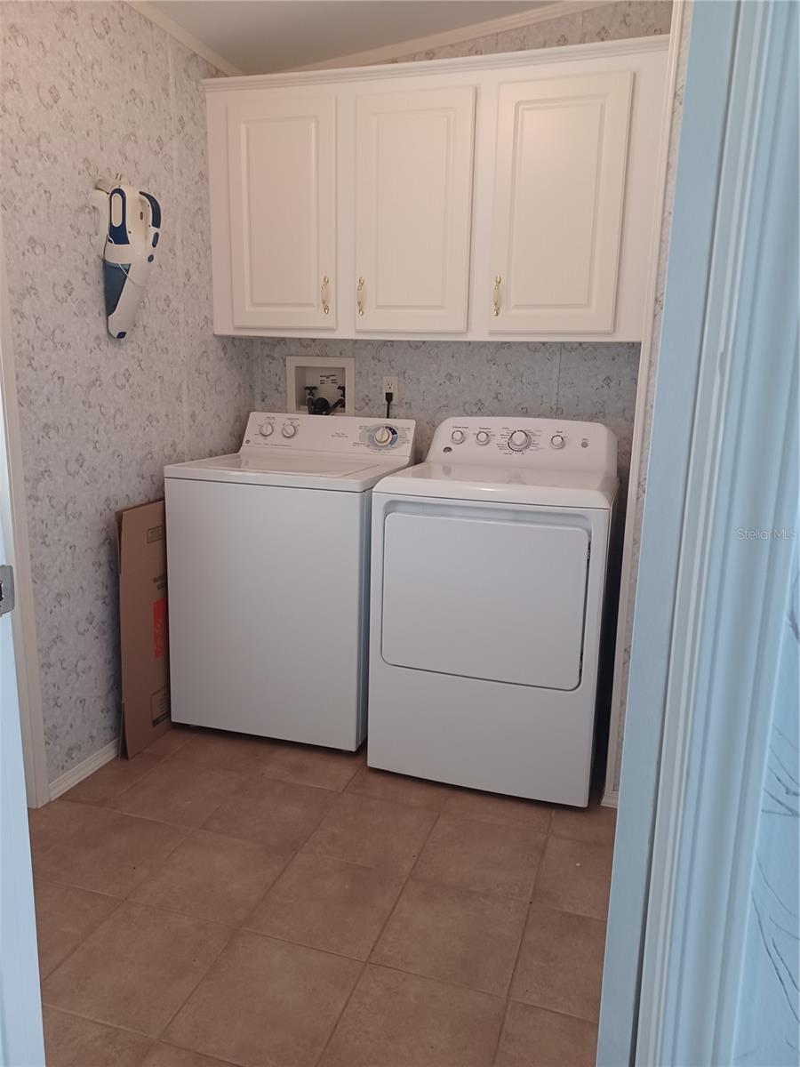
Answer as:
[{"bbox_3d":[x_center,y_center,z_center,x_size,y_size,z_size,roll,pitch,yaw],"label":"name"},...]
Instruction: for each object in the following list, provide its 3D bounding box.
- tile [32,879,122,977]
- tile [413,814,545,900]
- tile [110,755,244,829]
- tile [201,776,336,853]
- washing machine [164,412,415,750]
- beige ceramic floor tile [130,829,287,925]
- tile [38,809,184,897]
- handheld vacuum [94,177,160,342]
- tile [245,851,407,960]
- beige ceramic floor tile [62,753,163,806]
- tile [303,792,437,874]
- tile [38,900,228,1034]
[{"bbox_3d":[-0.844,0.890,1.731,0.300,0.010,0.300,5,12,17],"label":"tile"},{"bbox_3d":[0.215,0.847,2.031,0.300,0.010,0.300,5,12,17],"label":"tile"},{"bbox_3d":[-0.657,0.774,2.301,0.300,0.010,0.300,5,12,17],"label":"tile"},{"bbox_3d":[-0.366,0.798,2.211,0.300,0.010,0.300,5,12,17],"label":"tile"},{"bbox_3d":[-0.357,0.124,2.794,0.686,1.072,0.655,5,12,16],"label":"washing machine"},{"bbox_3d":[-0.459,0.856,1.926,0.300,0.010,0.300,5,12,17],"label":"beige ceramic floor tile"},{"bbox_3d":[-0.750,0.832,2.016,0.300,0.010,0.300,5,12,17],"label":"tile"},{"bbox_3d":[-0.775,-0.787,2.256,0.145,0.420,0.110,5,12,17],"label":"handheld vacuum"},{"bbox_3d":[-0.169,0.881,1.836,0.300,0.010,0.300,5,12,17],"label":"tile"},{"bbox_3d":[-0.878,0.755,2.370,0.160,0.010,0.300,5,12,17],"label":"beige ceramic floor tile"},{"bbox_3d":[-0.075,0.823,2.121,0.300,0.010,0.300,5,12,17],"label":"tile"},{"bbox_3d":[-0.553,0.914,1.641,0.300,0.010,0.300,5,12,17],"label":"tile"}]

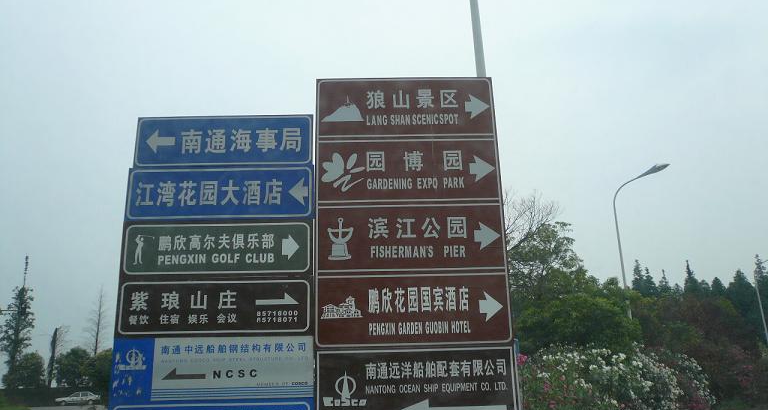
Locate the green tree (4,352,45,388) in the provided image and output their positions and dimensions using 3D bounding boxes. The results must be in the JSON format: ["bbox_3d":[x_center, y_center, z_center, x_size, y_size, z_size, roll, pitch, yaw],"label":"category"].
[{"bbox_3d":[-39.464,18.918,67.487,4.010,5.856,4.010,8,-19,-28],"label":"green tree"}]

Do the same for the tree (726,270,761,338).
[{"bbox_3d":[27.359,9.366,45.729,3.600,9.352,3.600,-11,-19,29],"label":"tree"}]

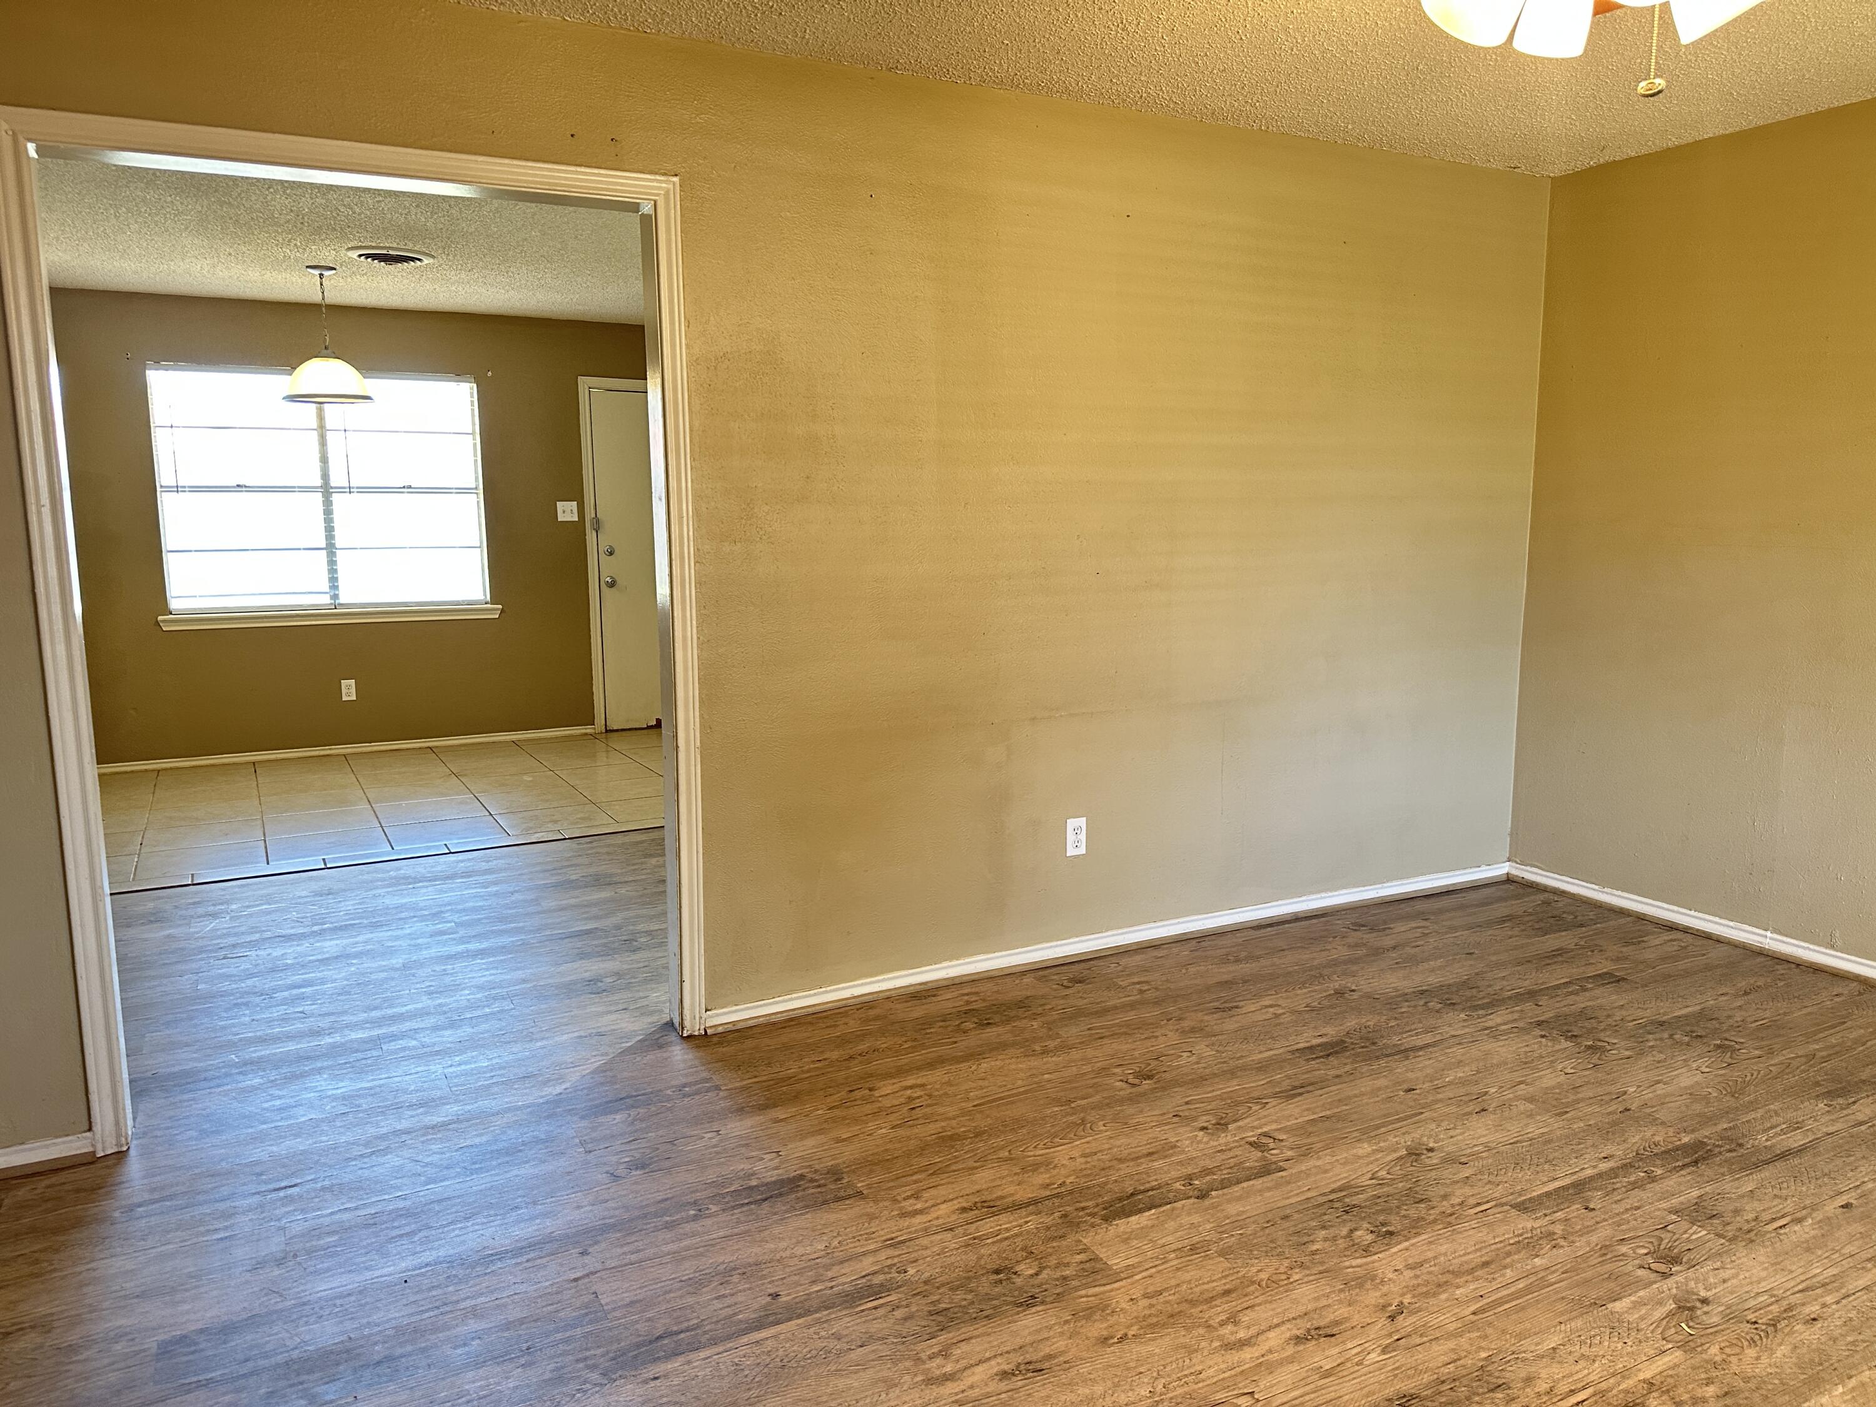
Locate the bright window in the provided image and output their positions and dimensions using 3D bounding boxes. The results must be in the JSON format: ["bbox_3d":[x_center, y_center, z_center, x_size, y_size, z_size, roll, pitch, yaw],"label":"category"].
[{"bbox_3d":[-3.348,-1.165,7.151,1.610,1.285,0.090,-5,9,-28],"label":"bright window"}]

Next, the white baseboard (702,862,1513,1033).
[{"bbox_3d":[0.732,0.710,4.019,2.993,0.068,0.018,-5,9,-27],"label":"white baseboard"}]

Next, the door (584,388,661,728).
[{"bbox_3d":[-1.664,-0.881,8.107,0.910,2.040,0.050,-5,9,-28],"label":"door"}]

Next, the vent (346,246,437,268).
[{"bbox_3d":[-2.376,-1.936,5.664,0.360,0.040,0.360,-5,9,-28],"label":"vent"}]

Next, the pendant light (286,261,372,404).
[{"bbox_3d":[-2.830,-1.699,6.016,0.390,0.605,0.390,-5,9,-28],"label":"pendant light"}]

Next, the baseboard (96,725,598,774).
[{"bbox_3d":[-3.238,0.252,7.370,2.589,0.050,0.018,-5,9,-28],"label":"baseboard"}]

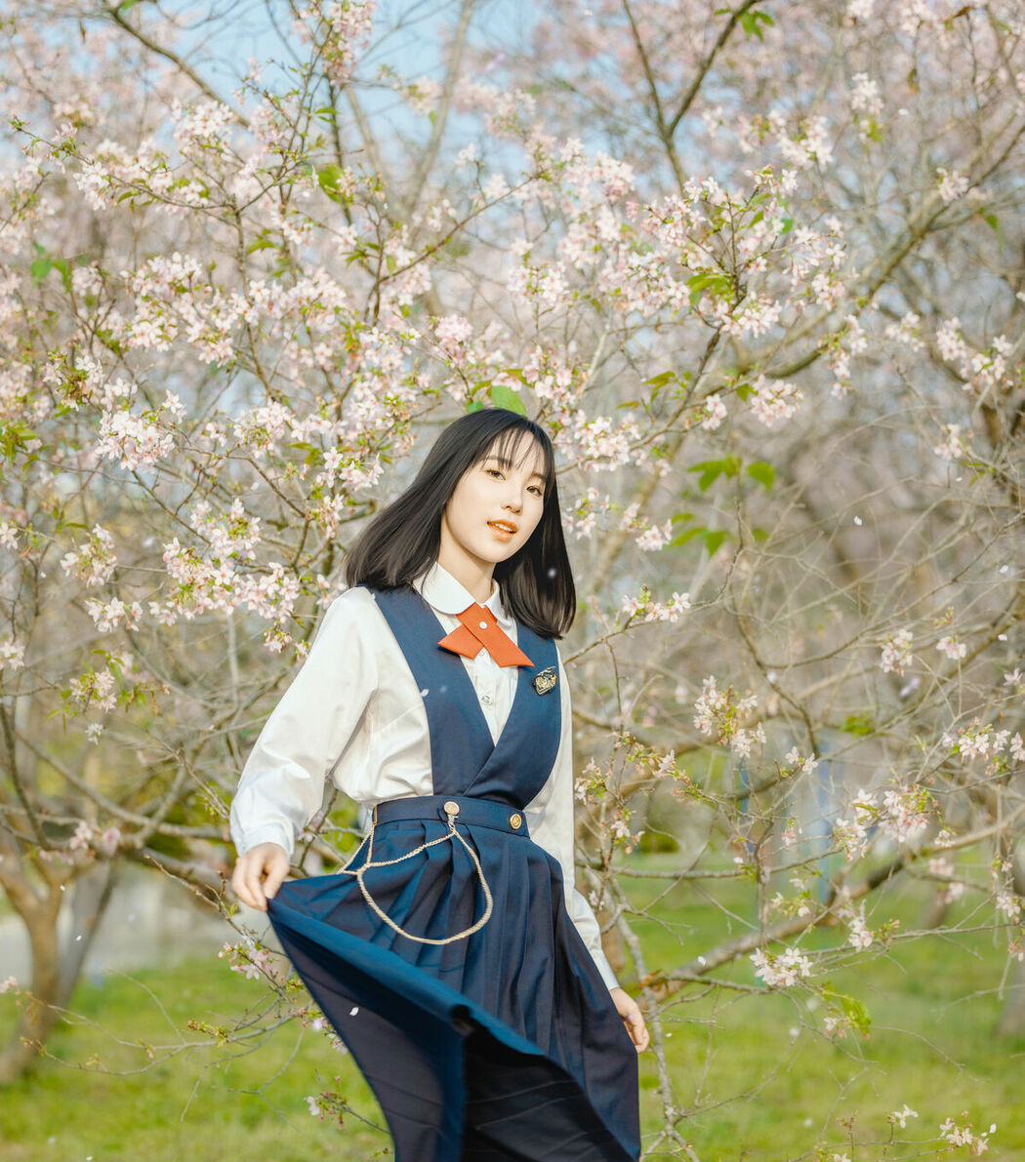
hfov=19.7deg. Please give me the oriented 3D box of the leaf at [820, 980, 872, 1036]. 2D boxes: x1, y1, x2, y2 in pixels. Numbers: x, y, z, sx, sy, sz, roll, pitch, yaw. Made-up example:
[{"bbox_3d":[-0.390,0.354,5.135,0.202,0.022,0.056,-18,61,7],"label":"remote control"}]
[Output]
[{"bbox_3d":[0.554,0.710,4.900,0.086,0.096,0.055,0,-3,0],"label":"leaf"}]

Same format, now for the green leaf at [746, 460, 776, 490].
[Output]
[{"bbox_3d":[0.446,-0.191,5.300,0.054,0.056,0.040,0,-3,0],"label":"green leaf"}]

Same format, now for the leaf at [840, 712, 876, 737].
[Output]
[{"bbox_3d":[0.668,0.278,5.700,0.067,0.046,0.045,0,-3,0],"label":"leaf"}]

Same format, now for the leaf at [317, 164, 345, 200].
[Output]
[{"bbox_3d":[-0.326,-0.718,5.300,0.048,0.065,0.035,0,-3,0],"label":"leaf"}]

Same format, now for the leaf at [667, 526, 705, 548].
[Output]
[{"bbox_3d":[0.311,-0.079,5.300,0.069,0.039,0.045,0,-3,0],"label":"leaf"}]

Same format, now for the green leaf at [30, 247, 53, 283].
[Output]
[{"bbox_3d":[-0.879,-0.591,5.500,0.040,0.067,0.030,0,-3,0],"label":"green leaf"}]

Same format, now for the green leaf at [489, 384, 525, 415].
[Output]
[{"bbox_3d":[-0.008,-0.302,4.950,0.061,0.057,0.030,0,-3,0],"label":"green leaf"}]

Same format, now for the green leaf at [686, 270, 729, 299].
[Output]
[{"bbox_3d":[0.339,-0.513,5.100,0.075,0.052,0.050,0,-3,0],"label":"green leaf"}]

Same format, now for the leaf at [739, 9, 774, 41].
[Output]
[{"bbox_3d":[0.472,-1.076,5.700,0.070,0.063,0.050,0,-3,0],"label":"leaf"}]

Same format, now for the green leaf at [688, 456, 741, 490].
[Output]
[{"bbox_3d":[0.363,-0.194,5.300,0.095,0.063,0.060,0,-3,0],"label":"green leaf"}]

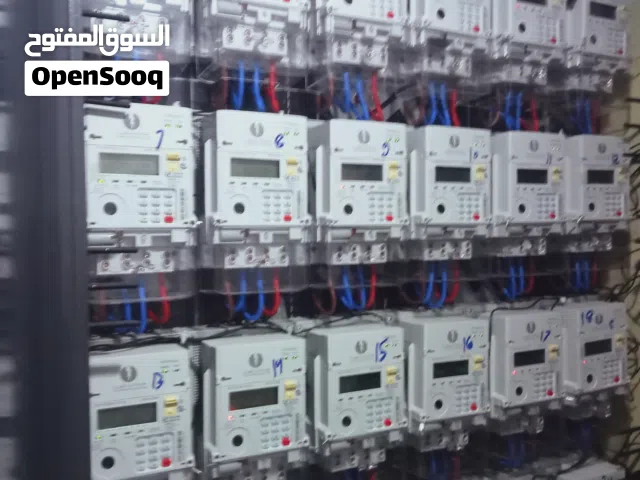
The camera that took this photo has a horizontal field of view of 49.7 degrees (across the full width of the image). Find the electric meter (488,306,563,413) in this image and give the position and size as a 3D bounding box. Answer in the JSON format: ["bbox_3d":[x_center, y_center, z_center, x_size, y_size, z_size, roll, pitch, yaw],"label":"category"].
[{"bbox_3d":[0.314,0.187,1.072,0.122,0.150,0.055,-1,2,-29],"label":"electric meter"}]

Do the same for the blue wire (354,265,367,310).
[{"bbox_3d":[0.057,0.067,0.967,0.014,0.066,0.012,-1,2,-29],"label":"blue wire"}]

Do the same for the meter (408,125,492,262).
[{"bbox_3d":[0.182,-0.066,0.991,0.126,0.182,0.057,-1,2,-29],"label":"meter"}]

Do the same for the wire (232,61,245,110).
[{"bbox_3d":[-0.109,-0.207,0.925,0.009,0.067,0.016,-1,2,-28],"label":"wire"}]

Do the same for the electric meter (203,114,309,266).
[{"bbox_3d":[-0.080,-0.060,0.846,0.126,0.182,0.057,-1,2,-29],"label":"electric meter"}]

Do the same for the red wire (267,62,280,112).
[{"bbox_3d":[-0.059,-0.192,0.868,0.013,0.062,0.014,-1,2,-29],"label":"red wire"}]

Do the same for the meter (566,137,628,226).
[{"bbox_3d":[0.448,-0.092,1.136,0.122,0.150,0.055,-1,2,-29],"label":"meter"}]

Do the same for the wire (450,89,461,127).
[{"bbox_3d":[0.198,-0.194,1.010,0.009,0.054,0.012,-1,2,-29],"label":"wire"}]

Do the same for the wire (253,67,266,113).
[{"bbox_3d":[-0.082,-0.205,0.940,0.013,0.063,0.016,-1,2,-28],"label":"wire"}]

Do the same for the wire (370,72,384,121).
[{"bbox_3d":[0.086,-0.216,1.038,0.015,0.072,0.016,-1,2,-29],"label":"wire"}]

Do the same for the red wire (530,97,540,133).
[{"bbox_3d":[0.340,-0.198,1.089,0.011,0.056,0.012,-1,2,-29],"label":"red wire"}]

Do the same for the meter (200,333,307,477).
[{"bbox_3d":[-0.089,0.236,0.942,0.138,0.201,0.064,-2,2,-29],"label":"meter"}]

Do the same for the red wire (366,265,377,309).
[{"bbox_3d":[0.071,0.064,0.946,0.009,0.059,0.013,-1,2,-29],"label":"red wire"}]

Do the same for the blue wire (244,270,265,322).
[{"bbox_3d":[-0.082,0.070,0.862,0.018,0.064,0.019,-1,2,-29],"label":"blue wire"}]

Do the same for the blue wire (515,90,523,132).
[{"bbox_3d":[0.319,-0.208,1.110,0.011,0.071,0.012,0,2,0],"label":"blue wire"}]

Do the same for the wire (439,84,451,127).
[{"bbox_3d":[0.187,-0.204,1.037,0.015,0.073,0.012,-1,2,-29],"label":"wire"}]

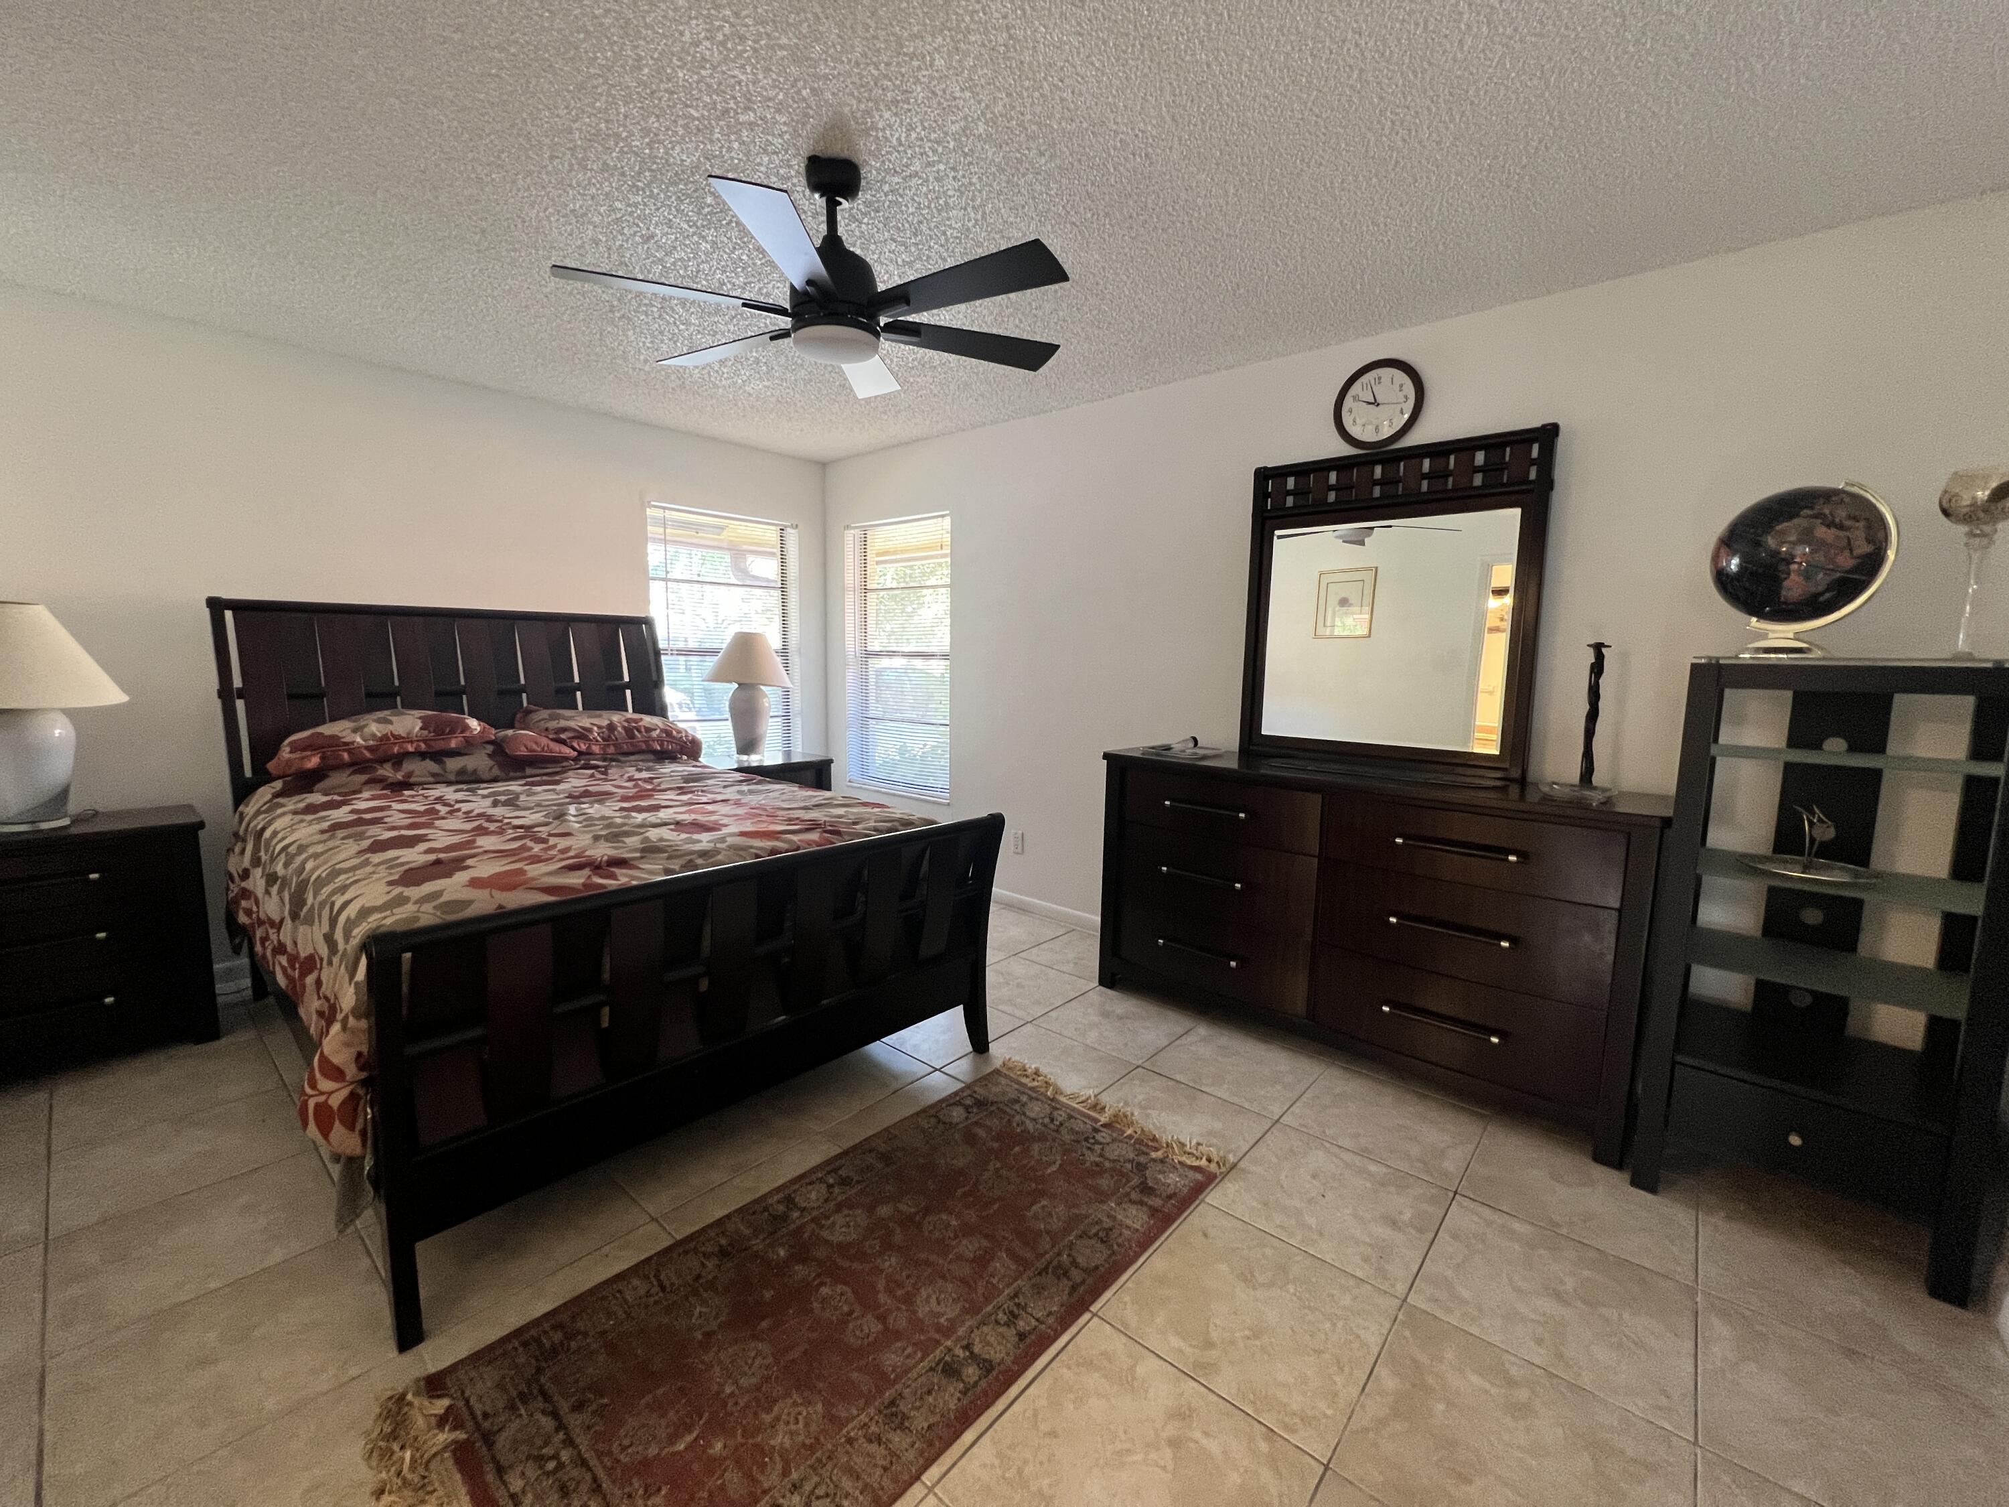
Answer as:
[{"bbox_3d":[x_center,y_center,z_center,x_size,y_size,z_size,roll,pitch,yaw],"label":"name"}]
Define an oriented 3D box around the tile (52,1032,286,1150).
[{"bbox_3d":[-2.562,1.032,2.313,0.460,0.010,0.460,7,9,40],"label":"tile"}]

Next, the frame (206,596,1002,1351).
[{"bbox_3d":[-1.512,0.229,2.728,2.480,1.560,1.690,6,8,41],"label":"frame"}]

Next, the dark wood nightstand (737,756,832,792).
[{"bbox_3d":[-1.433,0.451,4.379,0.520,0.770,0.740,6,8,41],"label":"dark wood nightstand"}]

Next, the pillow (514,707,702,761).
[{"bbox_3d":[-1.838,-0.091,3.565,0.500,0.200,0.760,6,8,41],"label":"pillow"}]

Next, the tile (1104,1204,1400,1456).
[{"bbox_3d":[0.524,1.178,1.595,0.460,0.010,0.460,7,9,40],"label":"tile"}]

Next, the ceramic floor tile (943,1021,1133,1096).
[{"bbox_3d":[0.116,1.052,2.498,0.460,0.010,0.460,7,9,40],"label":"ceramic floor tile"}]

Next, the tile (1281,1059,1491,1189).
[{"bbox_3d":[1.142,1.100,2.265,0.458,0.010,0.458,6,8,41],"label":"tile"}]

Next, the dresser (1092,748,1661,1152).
[{"bbox_3d":[1.226,0.546,2.729,1.720,0.950,0.530,7,9,38],"label":"dresser"}]

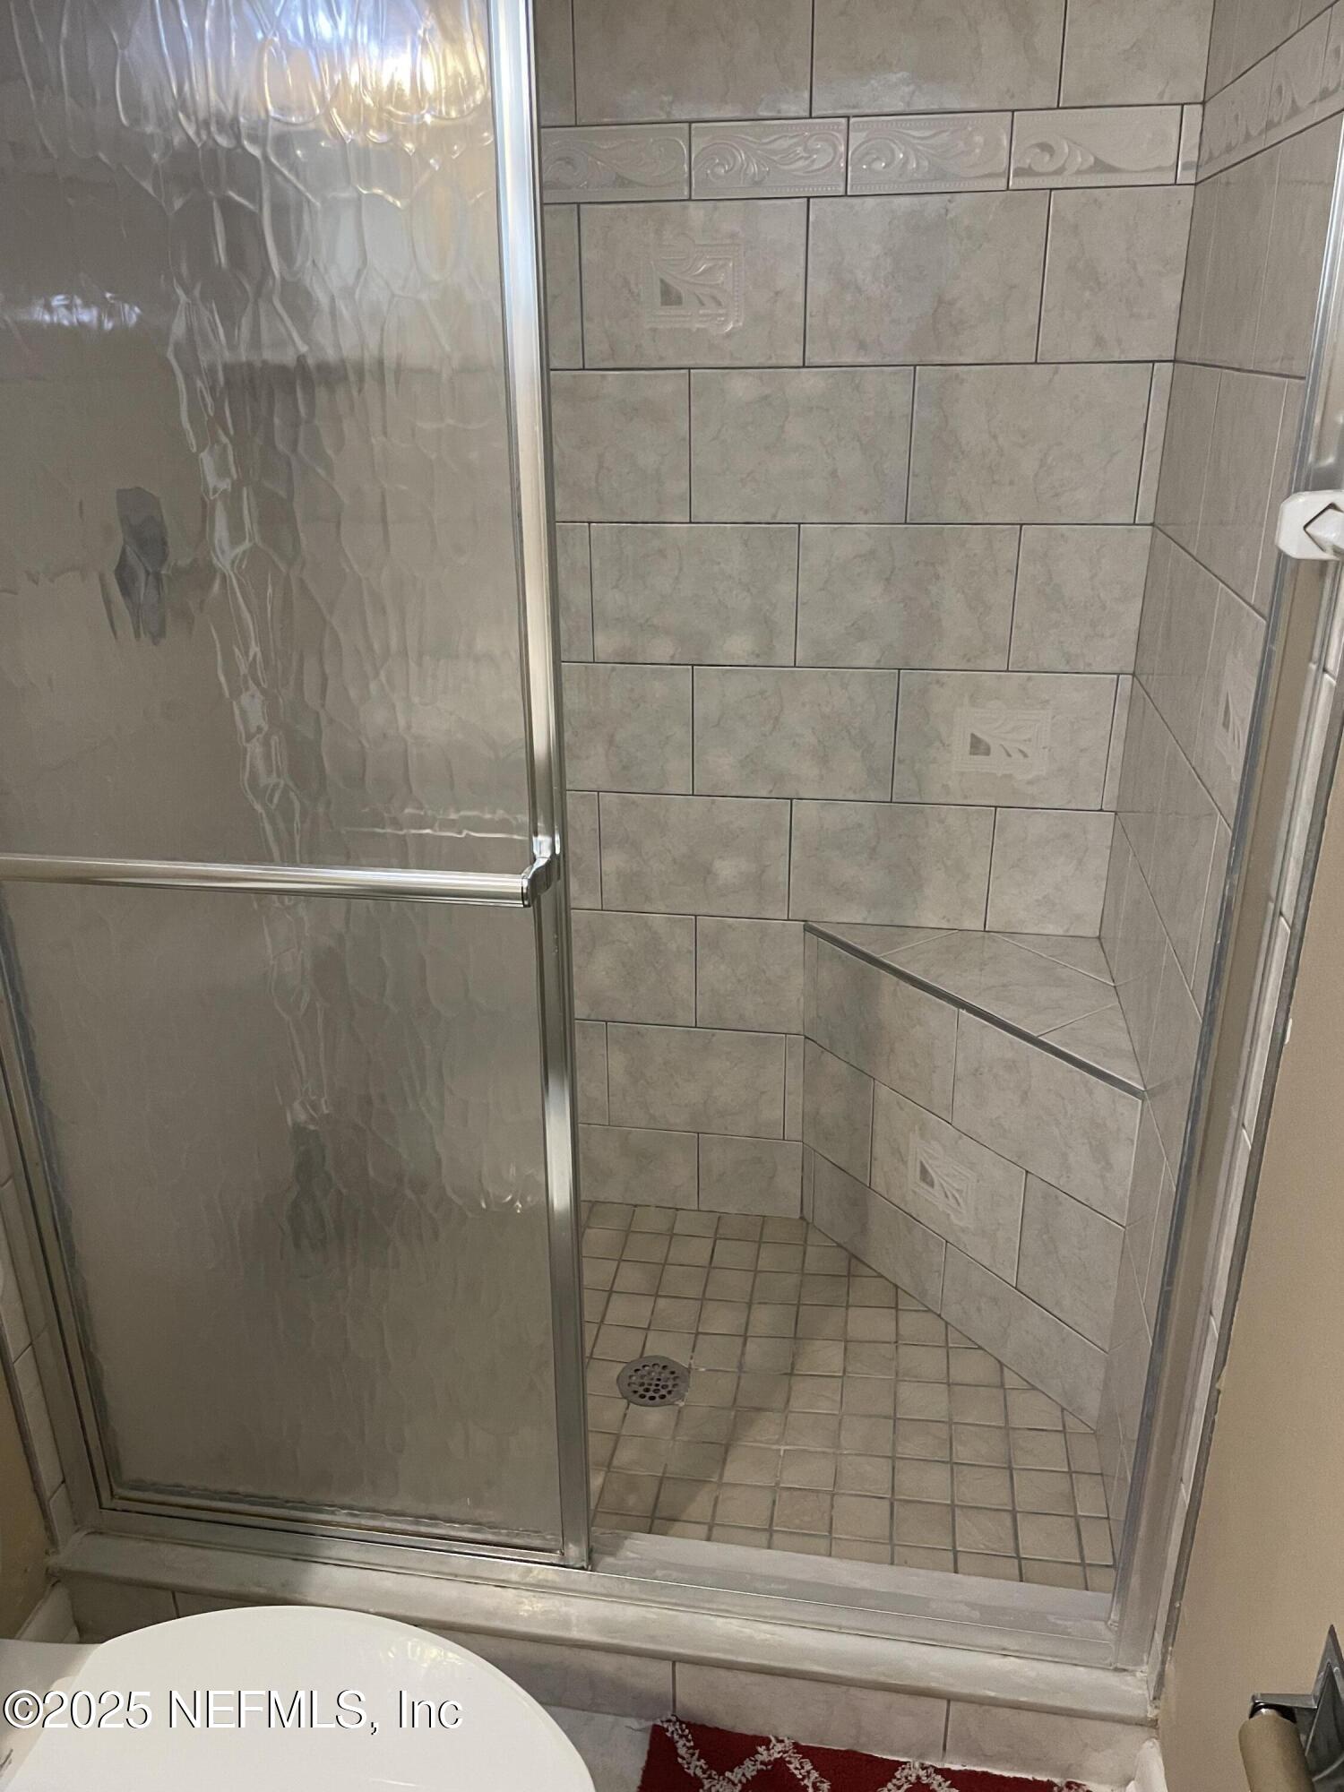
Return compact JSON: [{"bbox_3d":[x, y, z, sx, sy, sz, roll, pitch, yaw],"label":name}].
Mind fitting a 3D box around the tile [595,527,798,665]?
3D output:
[{"bbox_3d":[0.032,-0.441,1.969,0.300,0.202,0.009,3,23,9],"label":"tile"}]

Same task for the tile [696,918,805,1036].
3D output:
[{"bbox_3d":[0.129,0.130,2.210,0.174,0.203,0.010,3,23,9],"label":"tile"}]

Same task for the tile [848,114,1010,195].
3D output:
[{"bbox_3d":[0.325,-0.939,1.705,0.200,0.085,0.009,3,23,9],"label":"tile"}]

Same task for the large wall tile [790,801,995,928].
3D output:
[{"bbox_3d":[0.335,-0.048,2.066,0.299,0.201,0.010,3,24,9],"label":"large wall tile"}]

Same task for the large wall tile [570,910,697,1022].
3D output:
[{"bbox_3d":[-0.111,0.117,2.230,0.302,0.203,0.009,3,23,9],"label":"large wall tile"}]

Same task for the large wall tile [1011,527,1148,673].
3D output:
[{"bbox_3d":[0.565,-0.411,1.868,0.169,0.201,0.010,3,24,9],"label":"large wall tile"}]

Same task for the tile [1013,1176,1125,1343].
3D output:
[{"bbox_3d":[0.551,0.504,1.864,0.010,0.199,0.156,-18,28,-34],"label":"tile"}]

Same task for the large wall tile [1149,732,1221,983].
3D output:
[{"bbox_3d":[0.591,-0.049,1.552,0.010,0.203,0.290,3,24,9],"label":"large wall tile"}]

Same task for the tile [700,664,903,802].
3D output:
[{"bbox_3d":[0.182,-0.243,2.008,0.299,0.201,0.010,3,24,9],"label":"tile"}]

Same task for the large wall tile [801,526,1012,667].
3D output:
[{"bbox_3d":[0.335,-0.429,1.936,0.304,0.203,0.010,3,23,9],"label":"large wall tile"}]

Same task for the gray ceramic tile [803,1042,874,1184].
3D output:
[{"bbox_3d":[0.277,0.354,2.216,0.010,0.203,0.164,-16,28,-32],"label":"gray ceramic tile"}]

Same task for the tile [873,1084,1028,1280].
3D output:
[{"bbox_3d":[0.408,0.423,2.011,0.009,0.201,0.302,-16,27,-32],"label":"tile"}]

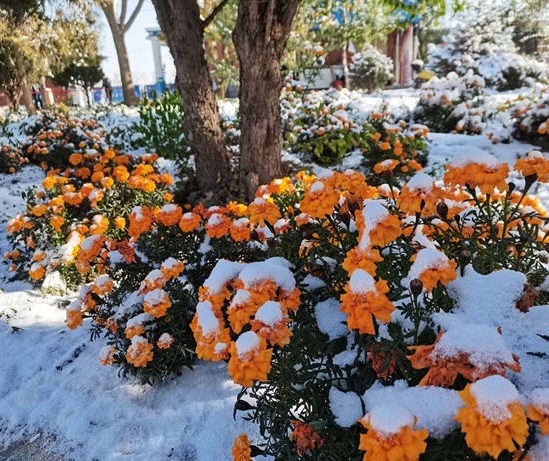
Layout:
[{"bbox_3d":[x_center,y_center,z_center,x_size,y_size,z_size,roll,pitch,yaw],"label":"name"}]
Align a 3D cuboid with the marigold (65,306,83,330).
[{"bbox_3d":[-0.520,0.229,1.200,0.050,0.055,0.055,-1,17,0],"label":"marigold"}]

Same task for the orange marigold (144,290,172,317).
[{"bbox_3d":[-0.271,0.169,1.070,0.063,0.058,0.063,-1,17,0],"label":"orange marigold"}]

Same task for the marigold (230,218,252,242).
[{"bbox_3d":[-0.090,0.000,1.220,0.056,0.055,0.056,-1,17,0],"label":"marigold"}]

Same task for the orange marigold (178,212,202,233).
[{"bbox_3d":[-0.226,-0.021,1.240,0.058,0.050,0.058,-1,17,0],"label":"orange marigold"}]

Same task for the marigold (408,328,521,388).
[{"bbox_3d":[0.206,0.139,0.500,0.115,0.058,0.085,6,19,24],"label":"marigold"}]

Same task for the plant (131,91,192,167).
[{"bbox_3d":[-0.832,-0.751,3.400,0.480,0.530,0.450,-6,18,-12],"label":"plant"}]

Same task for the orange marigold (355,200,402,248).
[{"bbox_3d":[0.144,-0.008,0.640,0.062,0.059,0.057,2,18,13],"label":"orange marigold"}]

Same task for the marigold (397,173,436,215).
[{"bbox_3d":[0.241,-0.062,0.780,0.066,0.062,0.066,-1,17,0],"label":"marigold"}]

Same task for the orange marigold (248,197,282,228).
[{"bbox_3d":[-0.019,-0.035,0.860,0.061,0.049,0.057,-2,17,-1],"label":"orange marigold"}]

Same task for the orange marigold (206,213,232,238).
[{"bbox_3d":[-0.145,-0.013,1.200,0.064,0.058,0.064,-1,17,0],"label":"orange marigold"}]

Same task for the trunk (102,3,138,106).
[{"bbox_3d":[-5.025,-5.654,14.971,1.000,3.150,0.700,-1,17,0],"label":"trunk"}]

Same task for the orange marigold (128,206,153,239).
[{"bbox_3d":[-0.299,-0.018,1.030,0.056,0.063,0.052,-7,18,-16],"label":"orange marigold"}]

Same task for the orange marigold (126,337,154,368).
[{"bbox_3d":[-0.281,0.254,0.960,0.057,0.059,0.052,-8,18,-18],"label":"orange marigold"}]

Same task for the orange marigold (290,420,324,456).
[{"bbox_3d":[0.040,0.261,0.580,0.041,0.040,0.038,-1,17,4],"label":"orange marigold"}]

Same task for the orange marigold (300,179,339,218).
[{"bbox_3d":[0.075,-0.052,0.770,0.065,0.056,0.059,0,17,6],"label":"orange marigold"}]

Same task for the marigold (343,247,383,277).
[{"bbox_3d":[0.120,0.045,0.630,0.056,0.041,0.051,2,17,11],"label":"marigold"}]

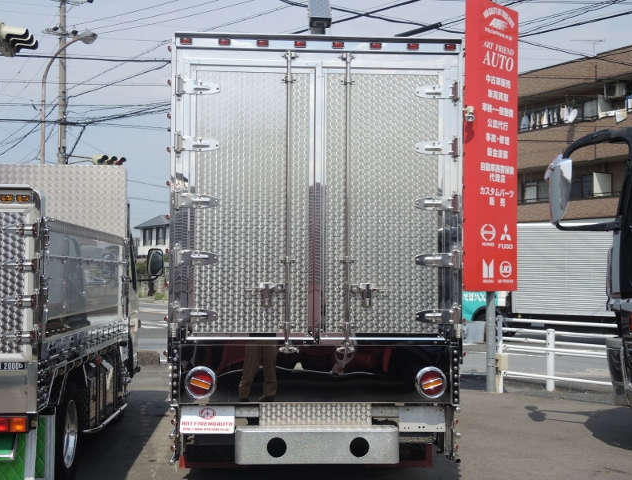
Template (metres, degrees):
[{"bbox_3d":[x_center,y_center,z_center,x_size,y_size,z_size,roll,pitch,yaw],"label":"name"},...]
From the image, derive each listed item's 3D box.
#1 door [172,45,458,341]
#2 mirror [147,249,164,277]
[{"bbox_3d":[0.011,-0.277,5.270,1.752,1.809,0.100,0,-3,-4],"label":"door"},{"bbox_3d":[-1.819,0.256,9.650,0.169,0.315,0.090,0,-3,5],"label":"mirror"}]

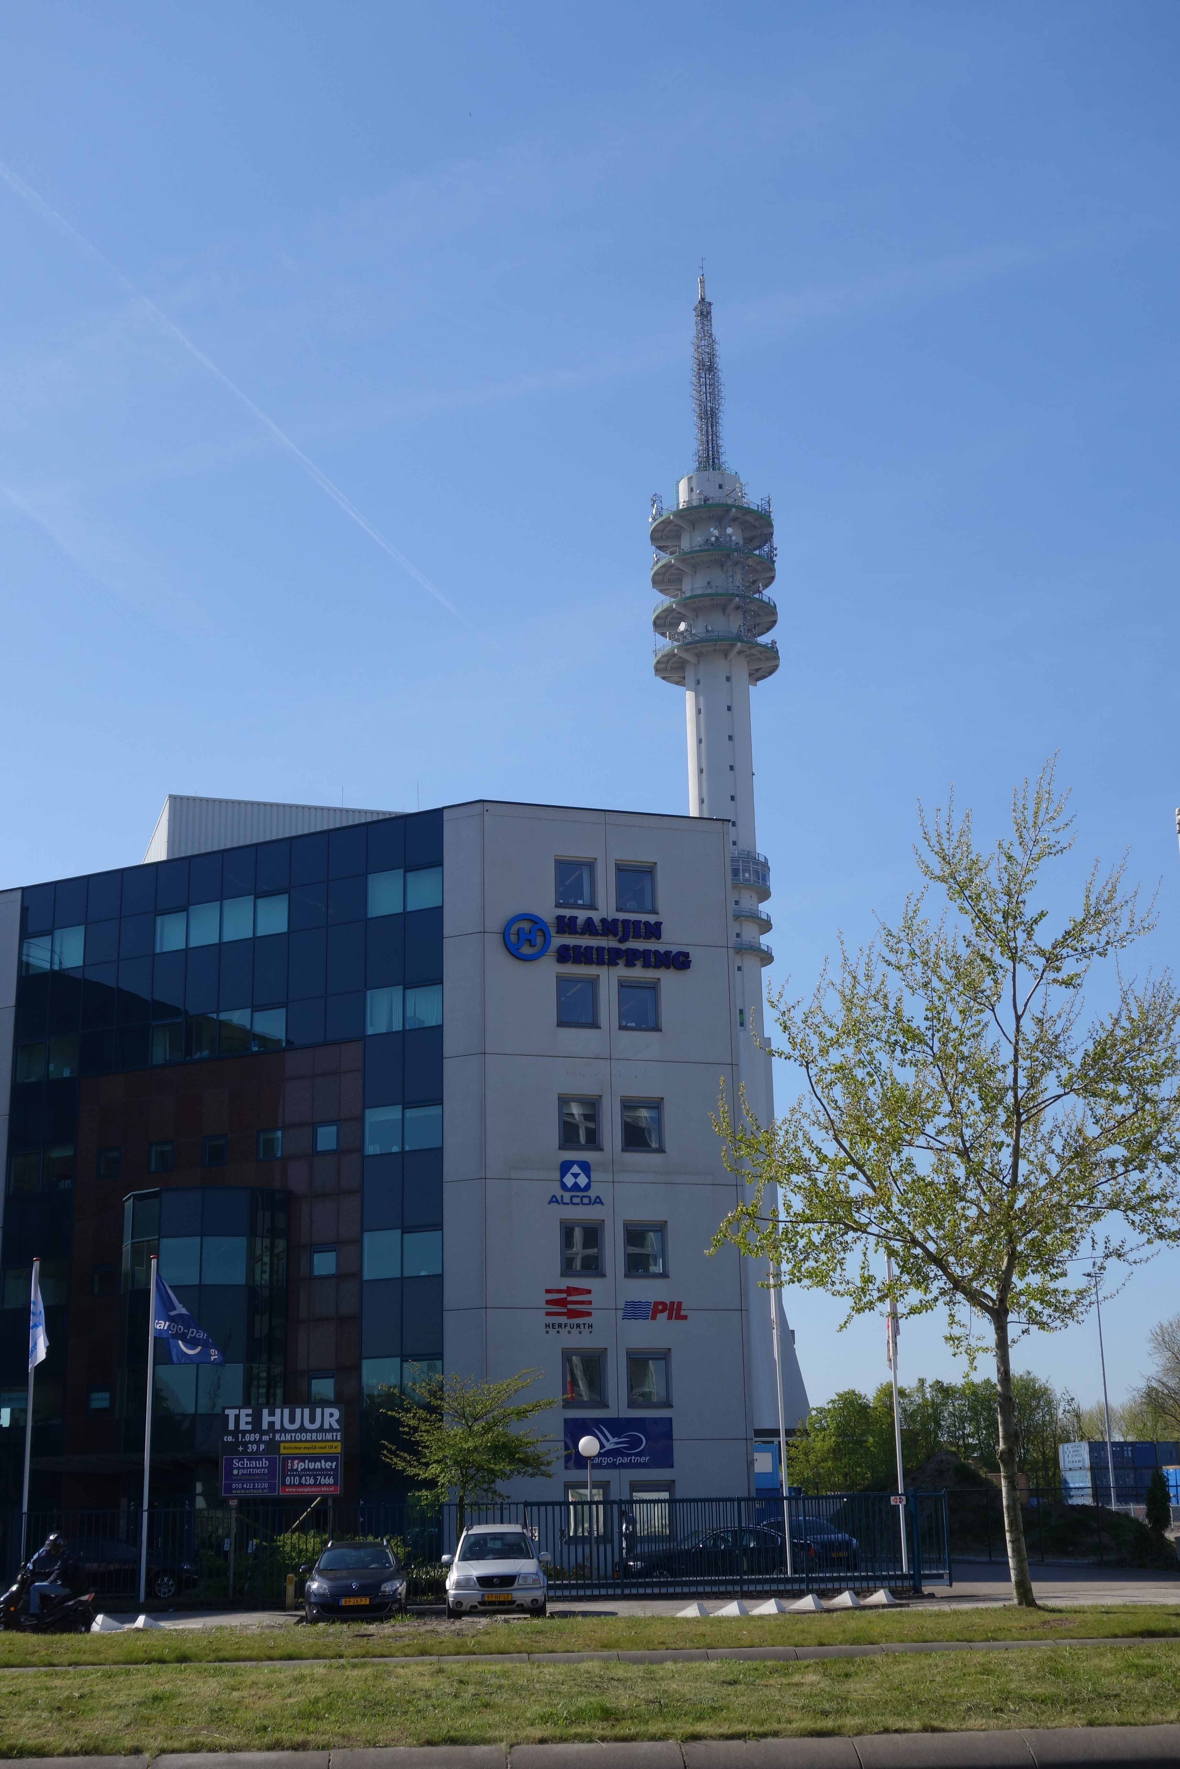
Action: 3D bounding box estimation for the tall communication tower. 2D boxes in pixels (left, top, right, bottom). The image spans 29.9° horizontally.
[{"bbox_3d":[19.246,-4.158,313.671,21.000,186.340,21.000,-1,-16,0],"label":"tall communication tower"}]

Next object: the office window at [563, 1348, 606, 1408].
[{"bbox_3d":[-0.160,13.821,61.830,1.260,1.570,0.160,4,-16,-17],"label":"office window"}]

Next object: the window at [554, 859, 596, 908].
[{"bbox_3d":[-0.435,0.001,65.713,1.260,1.570,0.160,4,-16,-17],"label":"window"}]

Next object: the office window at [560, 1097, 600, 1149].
[{"bbox_3d":[-0.307,6.578,60.892,1.220,1.500,0.160,4,-17,-17],"label":"office window"}]

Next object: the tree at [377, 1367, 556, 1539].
[{"bbox_3d":[-2.982,14.404,53.610,4.400,5.405,4.400,0,-16,-5],"label":"tree"}]

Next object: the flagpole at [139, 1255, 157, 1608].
[{"bbox_3d":[-10.378,12.754,52.016,0.120,7.991,0.120,0,-16,-5],"label":"flagpole"}]

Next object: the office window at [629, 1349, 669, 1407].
[{"bbox_3d":[1.645,13.966,62.395,1.260,1.570,0.160,4,-16,-17],"label":"office window"}]

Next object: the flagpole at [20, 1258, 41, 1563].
[{"bbox_3d":[-13.192,12.803,51.998,0.120,8.000,0.120,-1,-16,0],"label":"flagpole"}]

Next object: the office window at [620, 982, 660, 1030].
[{"bbox_3d":[1.360,3.410,62.385,1.220,1.500,0.160,4,-17,-17],"label":"office window"}]

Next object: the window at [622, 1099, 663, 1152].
[{"bbox_3d":[1.523,7.031,64.348,1.260,1.570,0.160,4,-16,-17],"label":"window"}]

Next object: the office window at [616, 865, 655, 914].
[{"bbox_3d":[1.288,0.125,63.344,1.220,1.500,0.160,4,-17,-17],"label":"office window"}]

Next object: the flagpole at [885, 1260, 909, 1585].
[{"bbox_3d":[7.415,12.804,53.513,0.120,8.052,0.120,0,-16,-5],"label":"flagpole"}]

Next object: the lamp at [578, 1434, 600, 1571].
[{"bbox_3d":[0.002,15.426,54.354,0.500,3.732,0.500,0,-16,-5],"label":"lamp"}]

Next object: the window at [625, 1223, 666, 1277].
[{"bbox_3d":[1.497,10.002,60.457,1.220,1.500,0.160,4,-17,-17],"label":"window"}]

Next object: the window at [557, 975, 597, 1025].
[{"bbox_3d":[-0.362,3.273,61.862,1.220,1.500,0.160,4,-17,-17],"label":"window"}]

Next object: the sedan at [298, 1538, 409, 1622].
[{"bbox_3d":[-4.448,13.233,42.113,1.860,1.490,4.480,0,-16,-5],"label":"sedan"}]

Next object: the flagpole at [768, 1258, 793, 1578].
[{"bbox_3d":[4.546,12.736,53.004,0.120,8.000,0.120,-1,-16,0],"label":"flagpole"}]

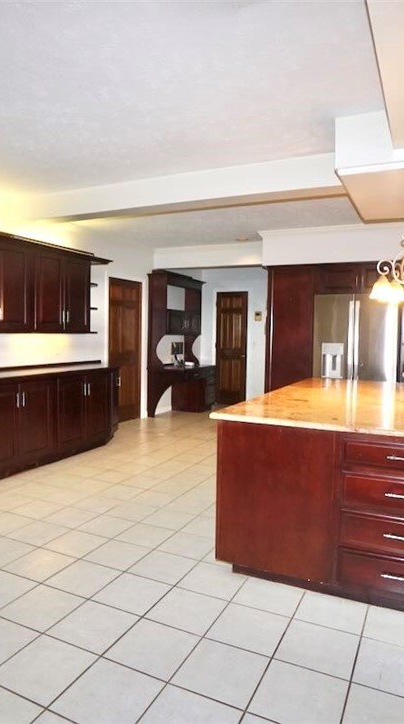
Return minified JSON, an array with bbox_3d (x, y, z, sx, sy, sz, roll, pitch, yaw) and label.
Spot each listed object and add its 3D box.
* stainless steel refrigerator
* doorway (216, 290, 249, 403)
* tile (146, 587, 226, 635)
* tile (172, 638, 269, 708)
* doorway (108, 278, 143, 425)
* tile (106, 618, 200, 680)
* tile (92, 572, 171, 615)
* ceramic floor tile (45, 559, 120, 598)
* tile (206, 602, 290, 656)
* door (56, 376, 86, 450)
[{"bbox_3d":[1.877,0.141,5.471,0.920,1.800,0.760,2,3,25],"label":"stainless steel refrigerator"},{"bbox_3d":[0.543,-0.201,8.787,0.690,2.110,0.120,2,3,25],"label":"doorway"},{"bbox_3d":[-0.067,1.204,2.194,0.305,0.010,0.305,2,3,25],"label":"tile"},{"bbox_3d":[0.080,1.210,1.767,0.305,0.010,0.305,2,3,25],"label":"tile"},{"bbox_3d":[-1.109,-0.108,6.567,0.120,2.080,0.810,2,3,25],"label":"doorway"},{"bbox_3d":[-0.202,1.215,1.925,0.305,0.010,0.305,2,3,25],"label":"tile"},{"bbox_3d":[-0.344,1.163,2.269,0.303,0.010,0.303,2,3,25],"label":"tile"},{"bbox_3d":[-0.640,1.183,2.471,0.305,0.010,0.305,2,3,25],"label":"ceramic floor tile"},{"bbox_3d":[0.213,1.200,2.035,0.305,0.010,0.305,2,3,25],"label":"tile"},{"bbox_3d":[-1.412,0.554,4.937,0.022,0.742,0.435,2,3,25],"label":"door"}]

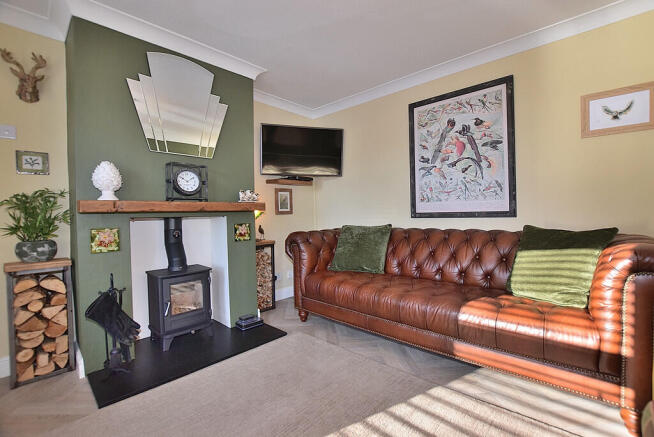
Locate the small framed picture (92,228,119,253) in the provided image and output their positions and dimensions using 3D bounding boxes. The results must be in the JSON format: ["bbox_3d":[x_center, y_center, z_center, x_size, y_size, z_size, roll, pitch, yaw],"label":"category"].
[{"bbox_3d":[-1.484,0.152,1.833,0.014,0.158,0.155,2,4,44],"label":"small framed picture"}]

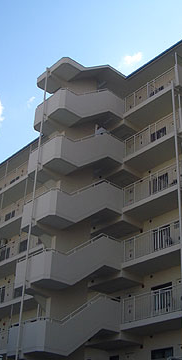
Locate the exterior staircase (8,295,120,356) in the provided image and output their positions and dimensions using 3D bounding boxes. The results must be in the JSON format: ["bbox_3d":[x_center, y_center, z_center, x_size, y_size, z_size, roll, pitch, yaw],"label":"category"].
[{"bbox_3d":[-0.986,6.199,20.607,4.125,2.790,2.220,24,-35,-34],"label":"exterior staircase"}]

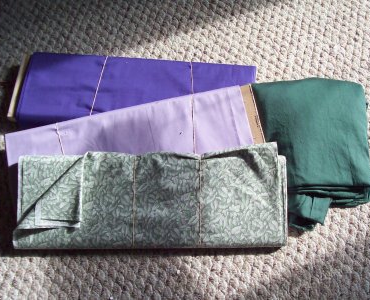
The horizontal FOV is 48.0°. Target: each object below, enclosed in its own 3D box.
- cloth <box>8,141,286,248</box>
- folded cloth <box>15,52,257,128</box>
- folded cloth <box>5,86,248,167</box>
[{"bbox_3d":[-0.069,0.111,0.908,0.570,0.050,0.205,0,81,-1],"label":"cloth"},{"bbox_3d":[-0.118,-0.127,1.030,0.578,0.060,0.200,4,69,1],"label":"folded cloth"},{"bbox_3d":[-0.100,0.012,0.954,0.577,0.043,0.212,-13,76,-4],"label":"folded cloth"}]

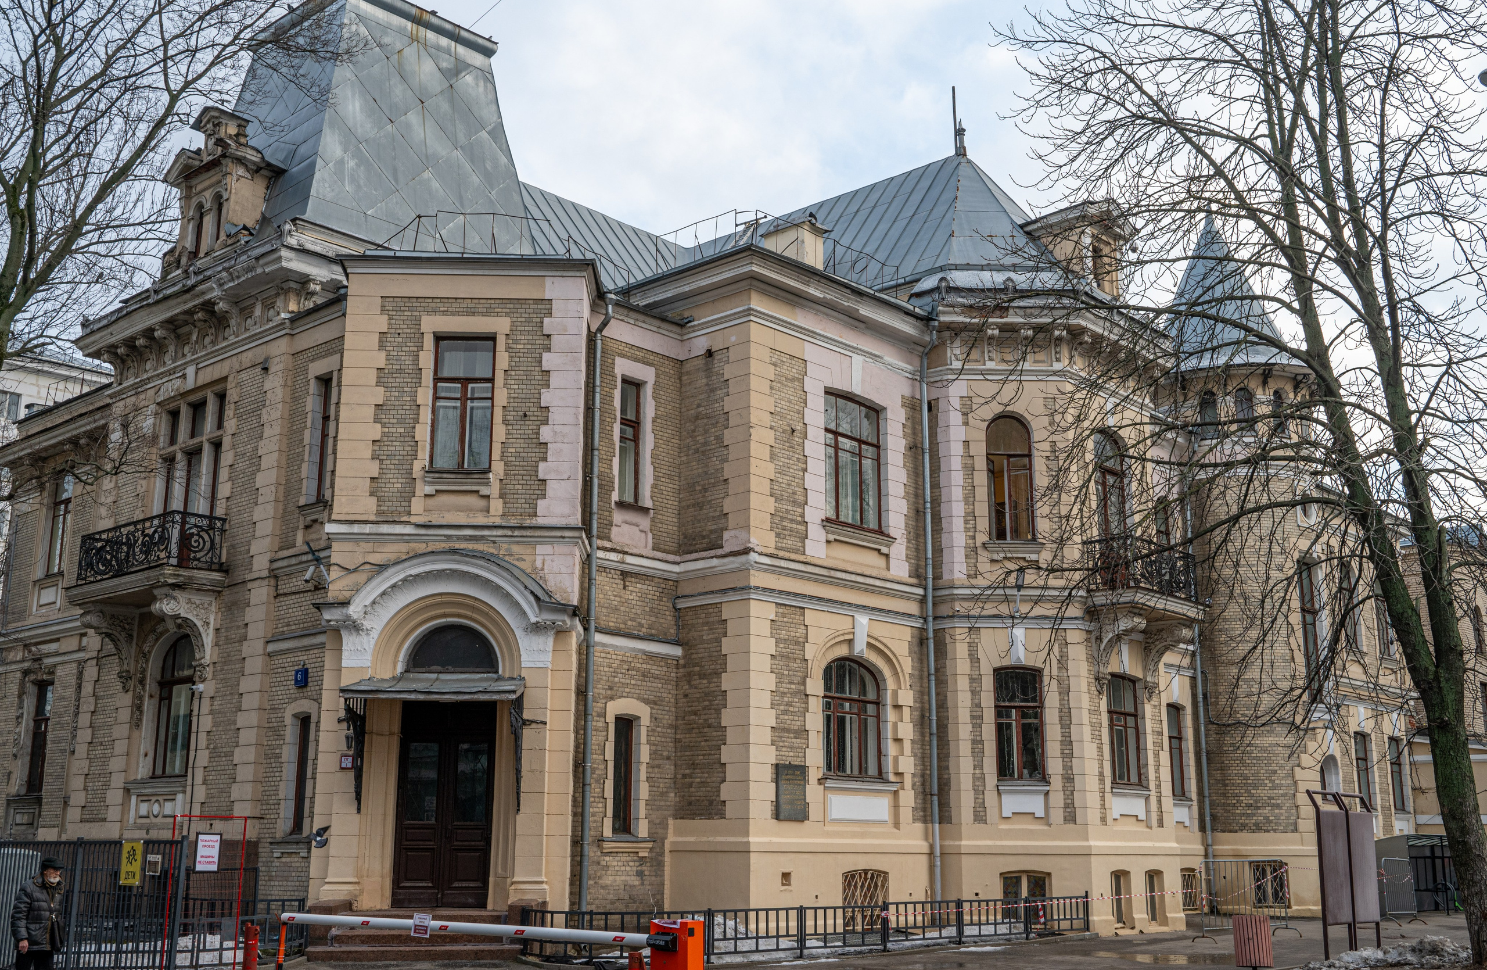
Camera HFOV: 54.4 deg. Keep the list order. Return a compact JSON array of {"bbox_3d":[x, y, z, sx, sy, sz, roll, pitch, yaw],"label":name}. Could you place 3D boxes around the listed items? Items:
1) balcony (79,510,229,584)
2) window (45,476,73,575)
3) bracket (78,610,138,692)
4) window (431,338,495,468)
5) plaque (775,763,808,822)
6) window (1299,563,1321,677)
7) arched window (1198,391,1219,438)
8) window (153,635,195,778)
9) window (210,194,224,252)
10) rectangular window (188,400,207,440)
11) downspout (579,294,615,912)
[{"bbox_3d":[-11.363,1.320,27.692,3.690,1.040,1.060,-12,-18,40],"label":"balcony"},{"bbox_3d":[-15.280,0.878,32.669,1.290,2.270,0.200,-12,-18,40],"label":"window"},{"bbox_3d":[-12.514,3.195,28.349,0.440,1.580,0.950,-12,-18,40],"label":"bracket"},{"bbox_3d":[-4.631,-1.325,23.972,1.020,2.300,0.200,1,-14,-2],"label":"window"},{"bbox_3d":[0.813,5.216,24.504,0.080,0.909,0.689,-13,-20,43],"label":"plaque"},{"bbox_3d":[14.762,3.635,37.563,0.750,3.300,0.200,10,-17,-33],"label":"window"},{"bbox_3d":[11.916,-1.792,37.035,0.200,1.219,0.500,11,-18,-37],"label":"arched window"},{"bbox_3d":[-10.595,4.142,27.438,1.800,2.720,0.200,-12,-18,40],"label":"window"},{"bbox_3d":[-10.674,-5.316,29.638,0.450,1.300,0.200,-12,-18,40],"label":"window"},{"bbox_3d":[-10.719,-1.267,28.611,0.760,0.860,0.200,-12,-19,39],"label":"rectangular window"},{"bbox_3d":[-2.476,1.901,24.344,0.400,10.835,0.210,-13,-20,43],"label":"downspout"}]

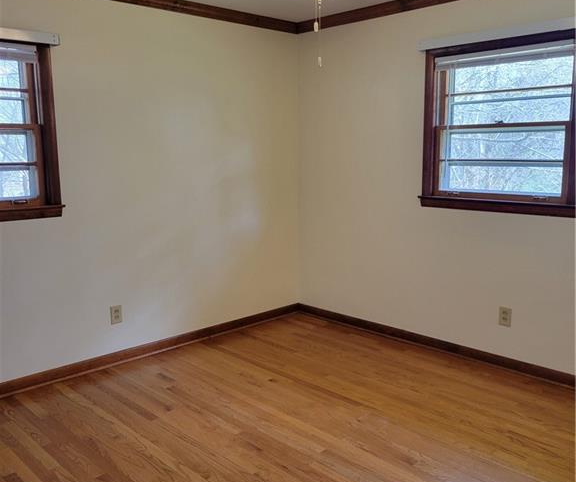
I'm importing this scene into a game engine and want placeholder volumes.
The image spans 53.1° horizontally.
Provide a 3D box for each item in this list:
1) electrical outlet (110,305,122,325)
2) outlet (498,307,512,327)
[{"bbox_3d":[-1.151,0.493,3.879,0.075,0.120,0.010,-9,12,-43],"label":"electrical outlet"},{"bbox_3d":[1.400,0.486,3.719,0.010,0.120,0.075,-9,12,-43],"label":"outlet"}]

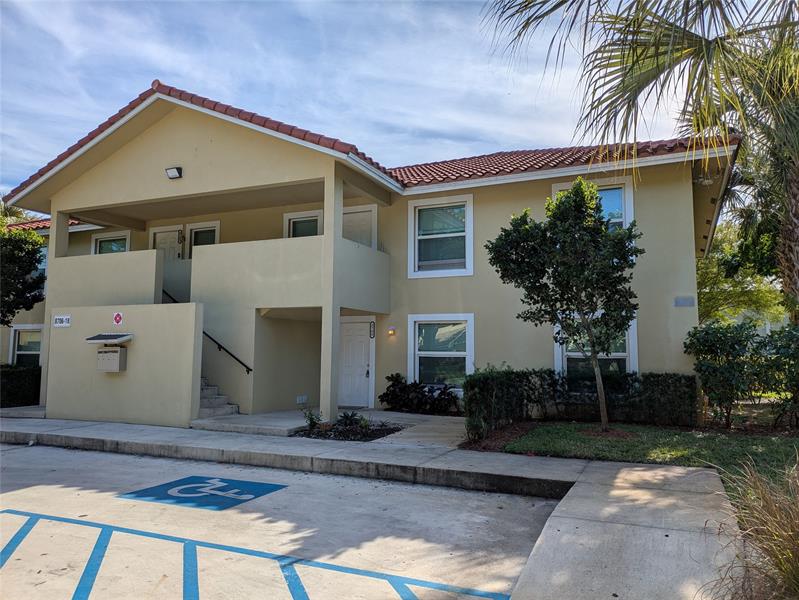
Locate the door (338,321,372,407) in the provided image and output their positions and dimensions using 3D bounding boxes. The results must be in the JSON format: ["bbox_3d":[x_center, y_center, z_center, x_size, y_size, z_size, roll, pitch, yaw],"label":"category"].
[{"bbox_3d":[-1.153,1.568,14.127,0.961,2.025,0.090,-2,-5,24],"label":"door"}]

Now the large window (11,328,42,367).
[{"bbox_3d":[-12.151,1.694,18.955,1.620,1.884,0.125,-2,-5,24],"label":"large window"}]

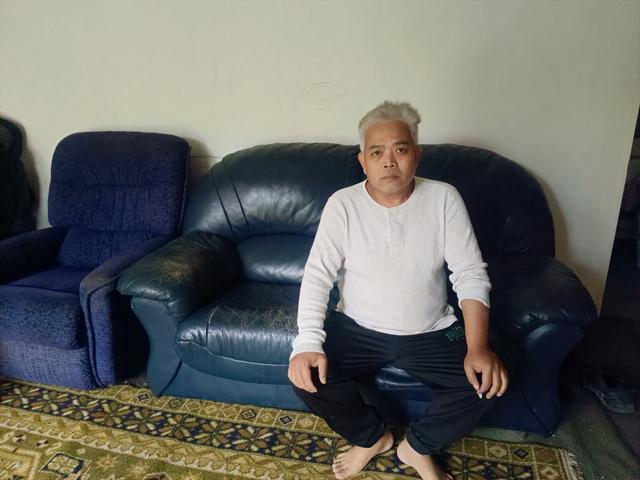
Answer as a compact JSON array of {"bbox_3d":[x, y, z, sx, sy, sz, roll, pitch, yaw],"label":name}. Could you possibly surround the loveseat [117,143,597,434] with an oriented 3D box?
[{"bbox_3d":[0.138,0.090,1.983,1.670,0.925,0.900,2,18,9],"label":"loveseat"}]

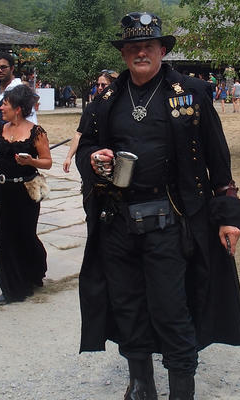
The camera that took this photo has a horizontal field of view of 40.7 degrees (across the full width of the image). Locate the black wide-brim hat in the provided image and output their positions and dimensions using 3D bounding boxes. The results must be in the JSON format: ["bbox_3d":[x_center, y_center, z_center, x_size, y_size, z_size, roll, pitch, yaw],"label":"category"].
[{"bbox_3d":[0.107,-0.762,1.480,0.300,0.155,0.340,3,13,15],"label":"black wide-brim hat"}]

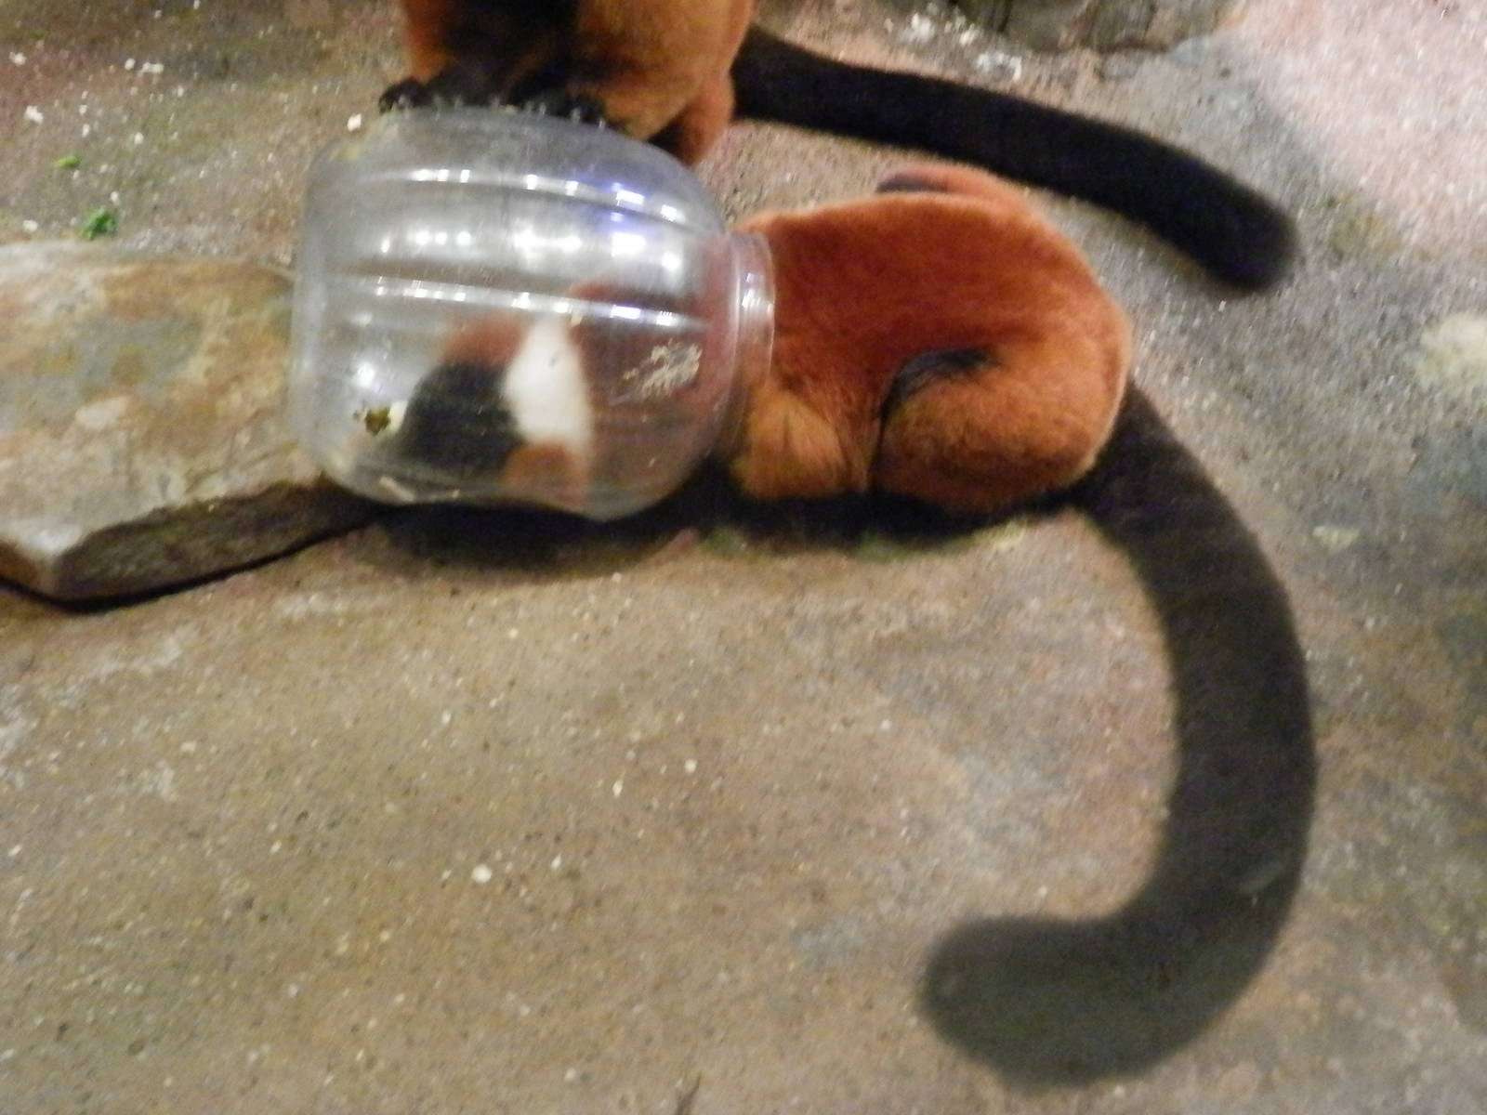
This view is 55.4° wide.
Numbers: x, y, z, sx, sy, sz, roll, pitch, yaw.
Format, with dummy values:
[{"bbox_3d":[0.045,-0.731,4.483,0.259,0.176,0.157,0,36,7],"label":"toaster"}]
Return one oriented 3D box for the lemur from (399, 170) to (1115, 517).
[{"bbox_3d":[0.019,-0.157,1.010,0.500,0.210,0.220,0,45,0],"label":"lemur"}]

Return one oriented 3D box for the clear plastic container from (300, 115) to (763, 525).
[{"bbox_3d":[-0.121,-0.140,0.830,0.270,0.231,0.231,5,45,-9],"label":"clear plastic container"}]

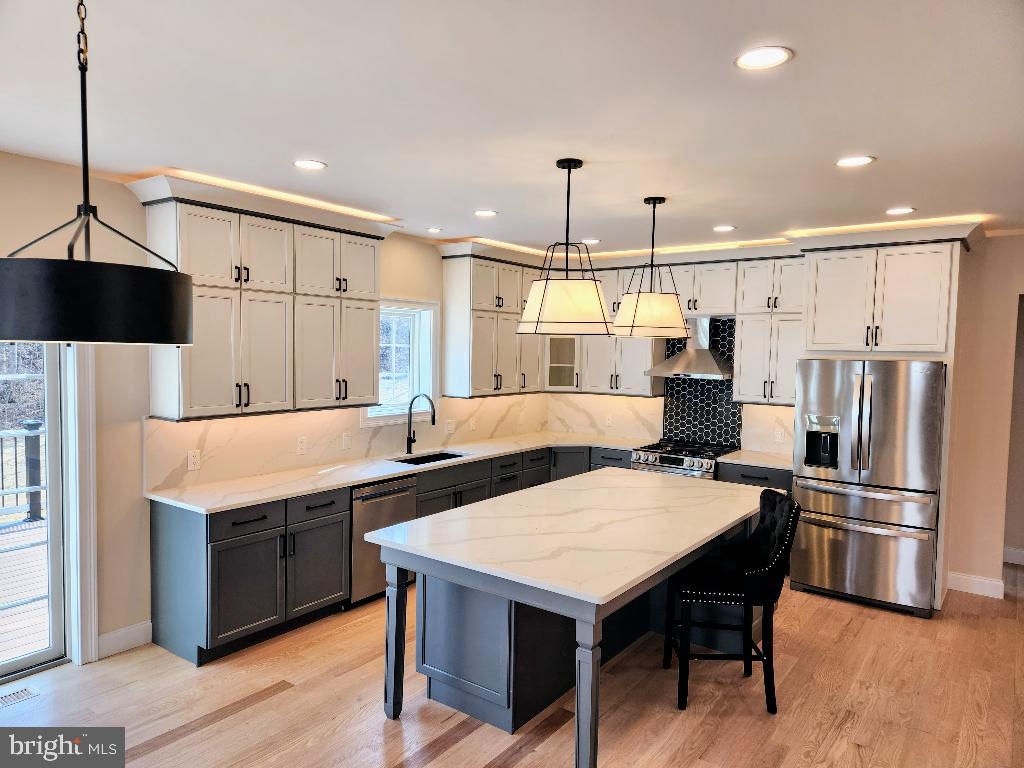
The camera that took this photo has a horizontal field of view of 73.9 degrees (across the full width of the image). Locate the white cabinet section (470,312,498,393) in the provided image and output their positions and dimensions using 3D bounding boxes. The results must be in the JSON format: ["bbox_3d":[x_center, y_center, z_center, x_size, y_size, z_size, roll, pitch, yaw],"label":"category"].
[{"bbox_3d":[-0.372,-0.274,6.142,0.323,0.765,0.383,3,4,36],"label":"white cabinet section"}]

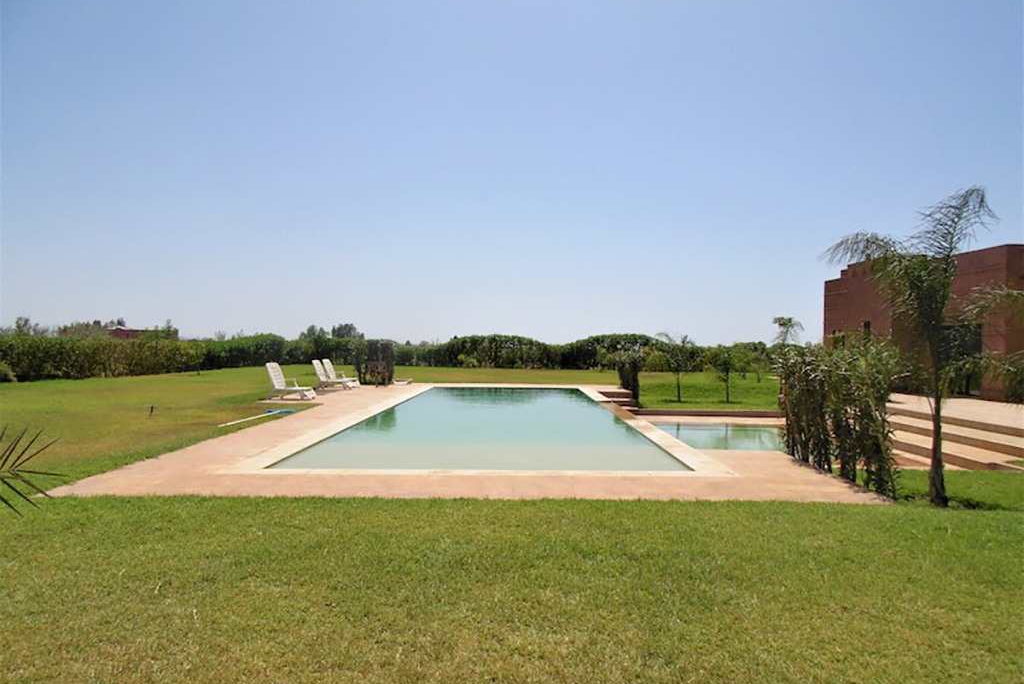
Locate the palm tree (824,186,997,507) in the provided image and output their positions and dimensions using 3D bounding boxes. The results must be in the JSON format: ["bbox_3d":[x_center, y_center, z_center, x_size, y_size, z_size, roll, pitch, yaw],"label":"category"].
[{"bbox_3d":[3.980,0.047,6.500,1.720,3.201,1.650,0,0,0],"label":"palm tree"}]

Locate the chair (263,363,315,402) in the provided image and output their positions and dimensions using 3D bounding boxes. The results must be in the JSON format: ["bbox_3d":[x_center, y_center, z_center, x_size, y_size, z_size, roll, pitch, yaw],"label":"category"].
[{"bbox_3d":[-6.148,1.093,18.153,1.270,1.020,0.670,0,0,10],"label":"chair"}]

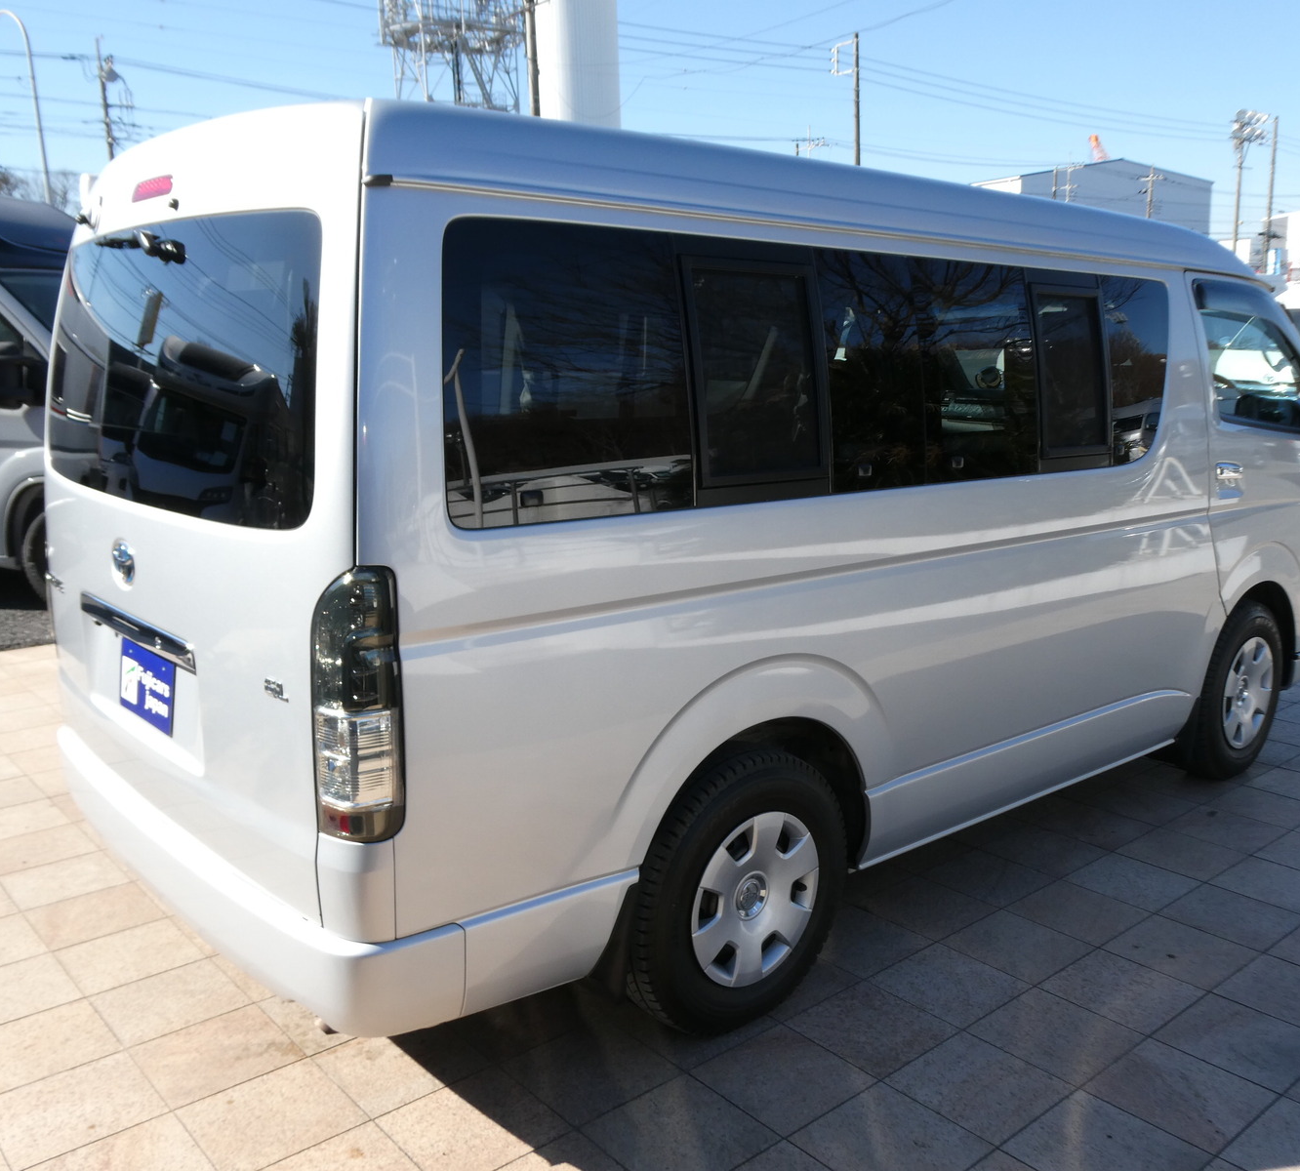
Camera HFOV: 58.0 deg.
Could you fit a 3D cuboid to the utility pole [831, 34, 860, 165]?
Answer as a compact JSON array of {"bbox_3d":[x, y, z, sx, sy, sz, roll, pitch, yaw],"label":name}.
[{"bbox_3d":[8.112,-15.177,48.632,1.200,14.100,0.350,10,15,43],"label":"utility pole"}]

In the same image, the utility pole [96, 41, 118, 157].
[{"bbox_3d":[-21.694,-14.924,48.370,0.900,14.300,0.700,-6,12,-25],"label":"utility pole"}]

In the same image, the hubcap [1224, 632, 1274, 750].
[{"bbox_3d":[2.211,0.399,4.337,0.412,0.412,0.060,-9,14,-39],"label":"hubcap"}]

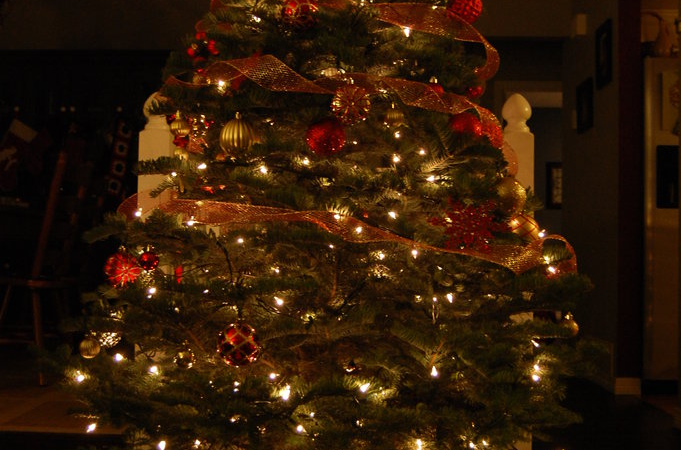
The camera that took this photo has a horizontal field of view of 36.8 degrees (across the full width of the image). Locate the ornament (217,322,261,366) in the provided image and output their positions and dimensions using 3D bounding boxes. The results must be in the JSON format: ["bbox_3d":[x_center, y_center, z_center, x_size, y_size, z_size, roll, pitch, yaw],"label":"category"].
[{"bbox_3d":[-0.185,0.216,1.858,0.077,0.079,0.077,1,-2,1],"label":"ornament"}]

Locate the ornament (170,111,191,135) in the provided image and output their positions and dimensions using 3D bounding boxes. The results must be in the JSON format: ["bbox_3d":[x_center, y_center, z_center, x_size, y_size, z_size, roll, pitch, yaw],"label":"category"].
[{"bbox_3d":[-0.355,-0.224,2.270,0.043,0.054,0.043,1,-2,0],"label":"ornament"}]

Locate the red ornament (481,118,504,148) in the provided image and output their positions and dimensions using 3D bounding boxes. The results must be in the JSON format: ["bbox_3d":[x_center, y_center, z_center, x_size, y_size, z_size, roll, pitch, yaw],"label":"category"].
[{"bbox_3d":[0.315,-0.192,2.121,0.051,0.062,0.052,1,-2,1],"label":"red ornament"}]

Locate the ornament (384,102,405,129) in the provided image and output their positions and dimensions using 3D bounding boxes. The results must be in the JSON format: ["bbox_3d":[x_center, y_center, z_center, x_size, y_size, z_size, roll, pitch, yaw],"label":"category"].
[{"bbox_3d":[0.109,-0.215,2.020,0.038,0.045,0.038,1,-2,1],"label":"ornament"}]

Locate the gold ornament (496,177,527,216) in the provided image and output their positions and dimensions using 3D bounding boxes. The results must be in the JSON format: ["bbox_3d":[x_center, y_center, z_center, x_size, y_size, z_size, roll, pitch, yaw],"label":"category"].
[{"bbox_3d":[0.354,-0.060,2.121,0.066,0.073,0.066,1,-2,1],"label":"gold ornament"}]

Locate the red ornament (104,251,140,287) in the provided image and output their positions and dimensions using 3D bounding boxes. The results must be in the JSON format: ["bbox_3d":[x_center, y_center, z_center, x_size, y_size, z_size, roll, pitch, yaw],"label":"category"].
[{"bbox_3d":[-0.452,0.091,2.120,0.076,0.077,0.076,1,-2,1],"label":"red ornament"}]

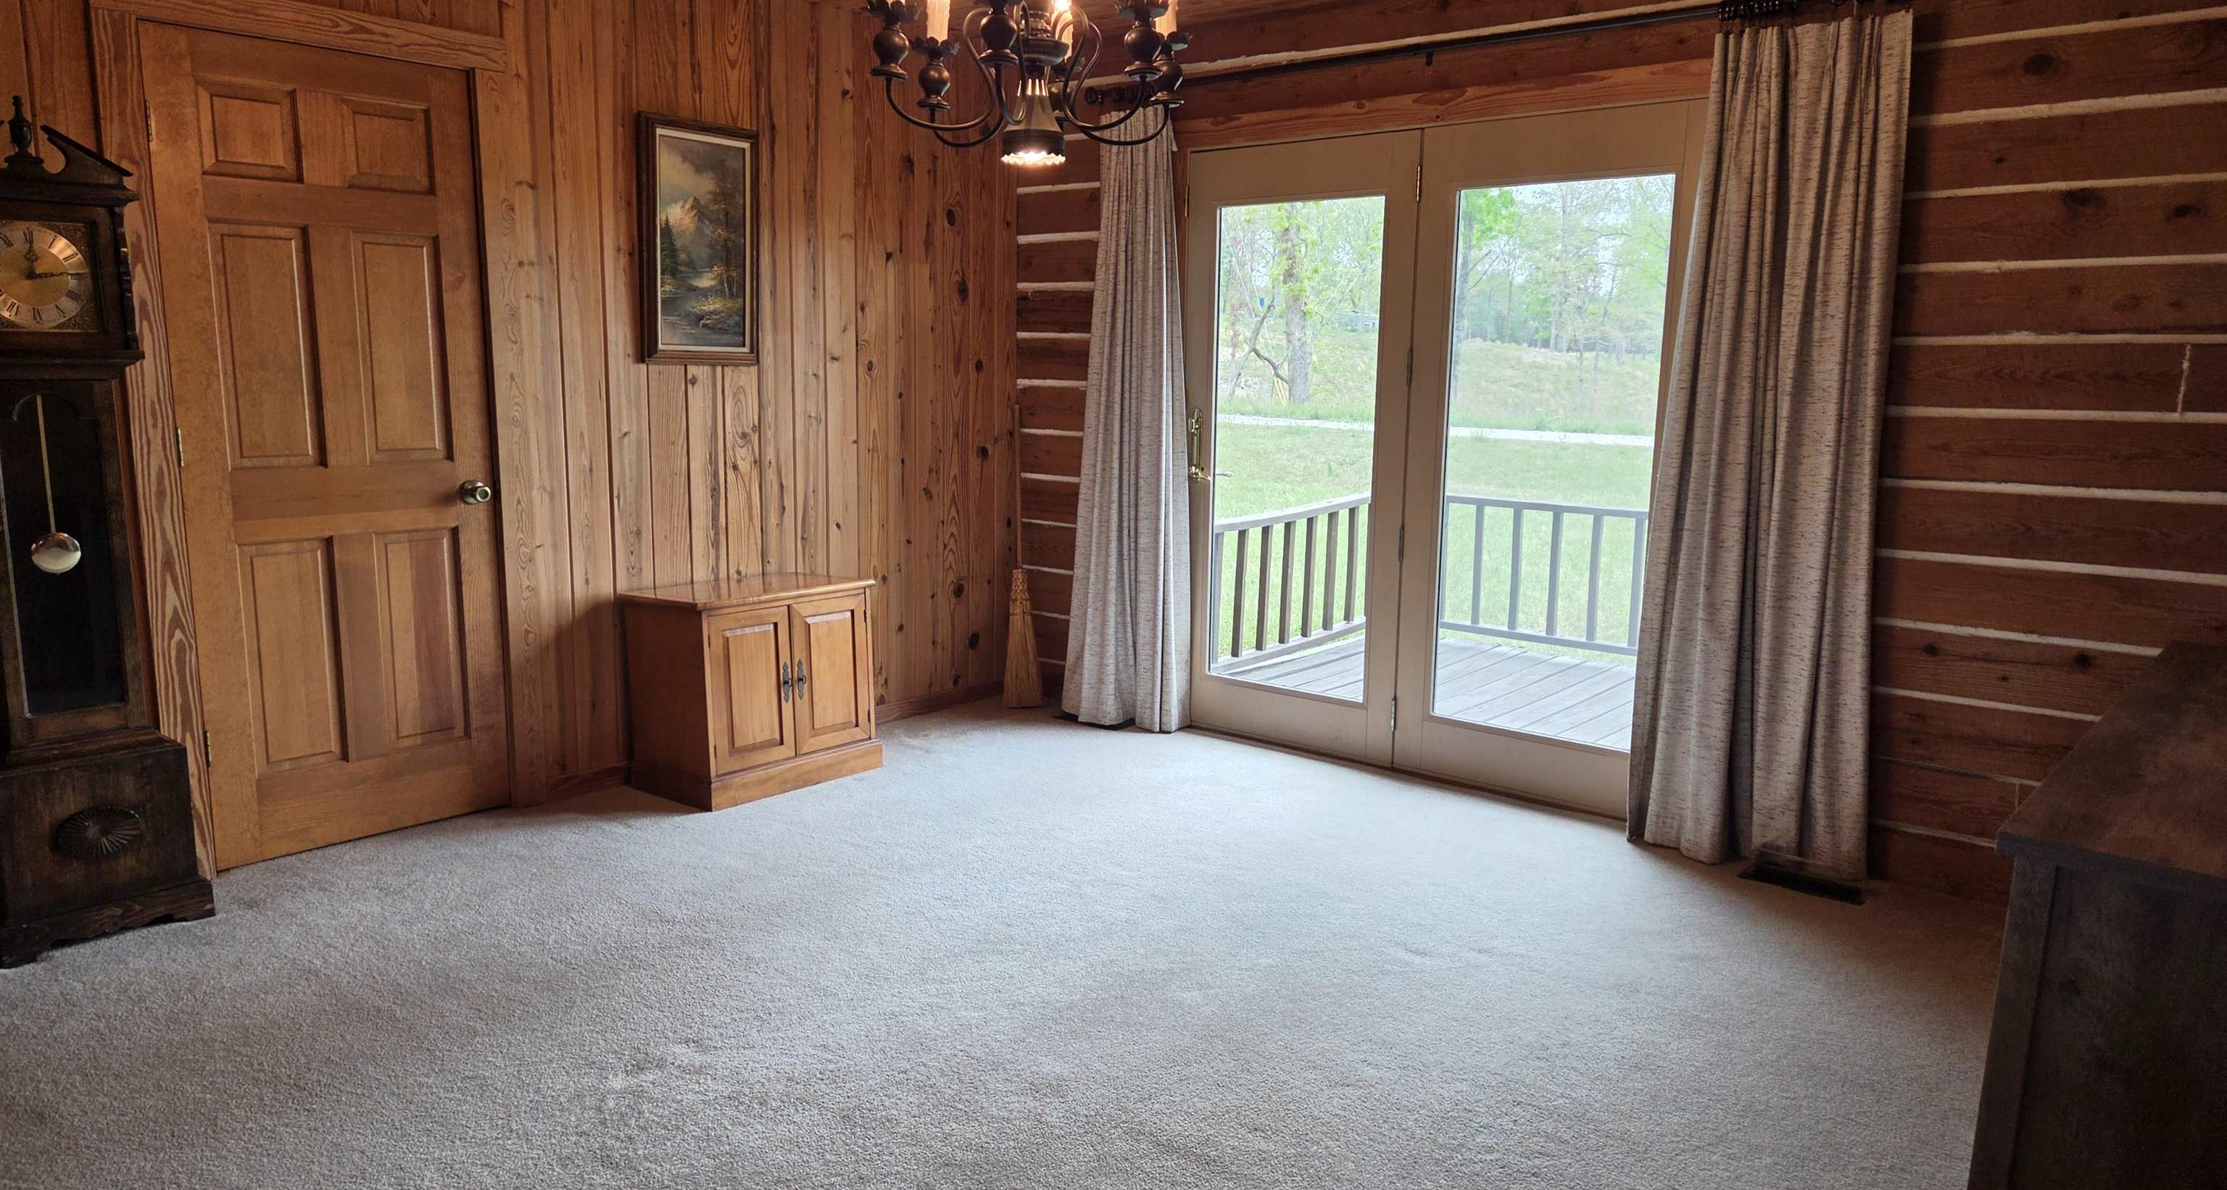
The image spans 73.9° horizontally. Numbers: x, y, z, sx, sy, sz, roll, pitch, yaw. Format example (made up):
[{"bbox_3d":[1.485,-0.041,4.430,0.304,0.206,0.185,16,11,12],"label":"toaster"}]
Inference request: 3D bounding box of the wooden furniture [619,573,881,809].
[{"bbox_3d":[-1.108,0.272,4.575,0.410,0.592,0.650,8,12,39],"label":"wooden furniture"}]

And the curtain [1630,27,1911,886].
[{"bbox_3d":[1.679,-0.340,3.745,0.570,2.100,0.180,8,12,39],"label":"curtain"}]

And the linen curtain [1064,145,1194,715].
[{"bbox_3d":[0.041,-0.582,5.135,0.470,2.100,0.180,8,12,39],"label":"linen curtain"}]

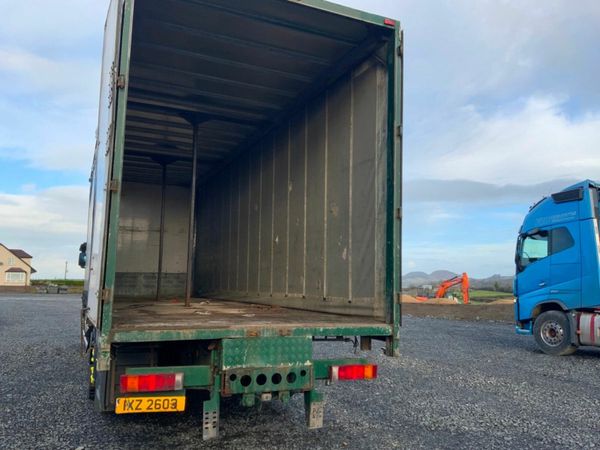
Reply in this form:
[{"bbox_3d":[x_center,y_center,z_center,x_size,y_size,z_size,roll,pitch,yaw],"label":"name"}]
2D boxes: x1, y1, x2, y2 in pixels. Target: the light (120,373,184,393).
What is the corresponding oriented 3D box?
[{"bbox_3d":[-1.114,1.192,3.806,0.465,0.130,0.085,4,-8,-24],"label":"light"}]

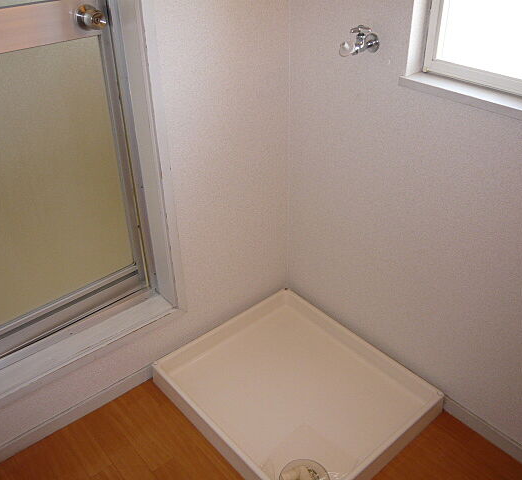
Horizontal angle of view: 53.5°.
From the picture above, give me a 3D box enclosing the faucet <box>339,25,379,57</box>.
[{"bbox_3d":[0.252,-0.515,1.346,0.124,0.075,0.054,-25,39,-33],"label":"faucet"}]

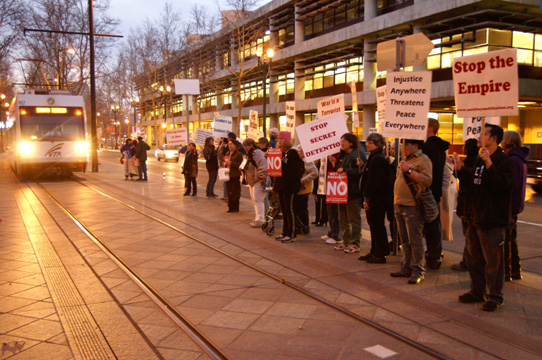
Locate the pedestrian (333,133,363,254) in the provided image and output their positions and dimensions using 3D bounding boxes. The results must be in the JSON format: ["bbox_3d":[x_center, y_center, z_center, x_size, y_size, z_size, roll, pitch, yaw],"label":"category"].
[{"bbox_3d":[1.115,0.178,6.491,0.420,1.686,0.480,-2,5,-25],"label":"pedestrian"}]

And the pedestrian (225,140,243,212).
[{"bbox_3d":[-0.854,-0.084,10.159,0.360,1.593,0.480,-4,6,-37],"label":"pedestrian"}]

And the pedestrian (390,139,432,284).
[{"bbox_3d":[1.617,0.302,5.133,0.440,1.664,0.540,-3,5,-25],"label":"pedestrian"}]

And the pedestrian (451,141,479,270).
[{"bbox_3d":[2.374,0.300,5.564,0.420,1.604,0.480,2,5,17],"label":"pedestrian"}]

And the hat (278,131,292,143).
[{"bbox_3d":[0.231,-0.691,7.170,0.250,0.200,0.200,-2,5,-25],"label":"hat"}]

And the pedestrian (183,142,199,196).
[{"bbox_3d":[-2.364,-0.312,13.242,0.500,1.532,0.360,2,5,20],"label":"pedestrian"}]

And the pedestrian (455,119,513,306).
[{"bbox_3d":[2.029,0.345,4.287,0.480,1.734,0.550,-3,6,-33],"label":"pedestrian"}]

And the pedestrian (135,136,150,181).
[{"bbox_3d":[-5.177,-0.859,18.175,0.360,1.740,0.500,4,7,41],"label":"pedestrian"}]

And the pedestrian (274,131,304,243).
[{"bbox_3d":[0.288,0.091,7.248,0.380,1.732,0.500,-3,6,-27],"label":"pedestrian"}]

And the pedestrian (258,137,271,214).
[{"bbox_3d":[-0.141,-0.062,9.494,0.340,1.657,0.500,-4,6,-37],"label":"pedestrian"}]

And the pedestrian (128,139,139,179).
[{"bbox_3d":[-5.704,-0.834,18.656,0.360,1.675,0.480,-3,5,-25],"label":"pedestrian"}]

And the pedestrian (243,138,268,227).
[{"bbox_3d":[-0.288,0.040,8.493,0.480,1.626,0.500,-2,5,-22],"label":"pedestrian"}]

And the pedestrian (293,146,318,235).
[{"bbox_3d":[0.579,0.157,7.782,0.420,1.508,0.500,-3,6,-30],"label":"pedestrian"}]

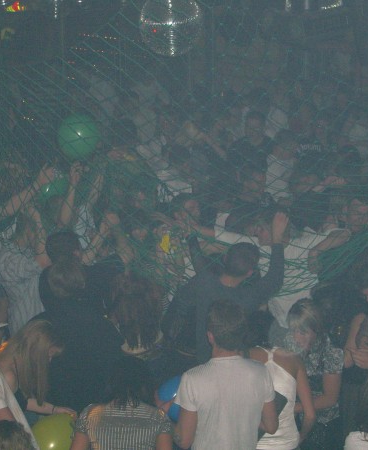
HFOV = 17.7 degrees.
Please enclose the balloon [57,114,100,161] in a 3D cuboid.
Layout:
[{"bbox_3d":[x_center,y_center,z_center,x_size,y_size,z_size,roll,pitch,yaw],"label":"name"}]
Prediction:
[{"bbox_3d":[-0.705,-0.584,7.850,0.270,0.305,0.270,0,12,0],"label":"balloon"}]

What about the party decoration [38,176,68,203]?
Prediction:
[{"bbox_3d":[-0.893,-0.238,8.000,0.250,0.260,0.250,0,12,0],"label":"party decoration"}]

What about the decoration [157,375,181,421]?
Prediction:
[{"bbox_3d":[-0.025,0.876,5.950,0.230,0.270,0.230,0,12,0],"label":"decoration"}]

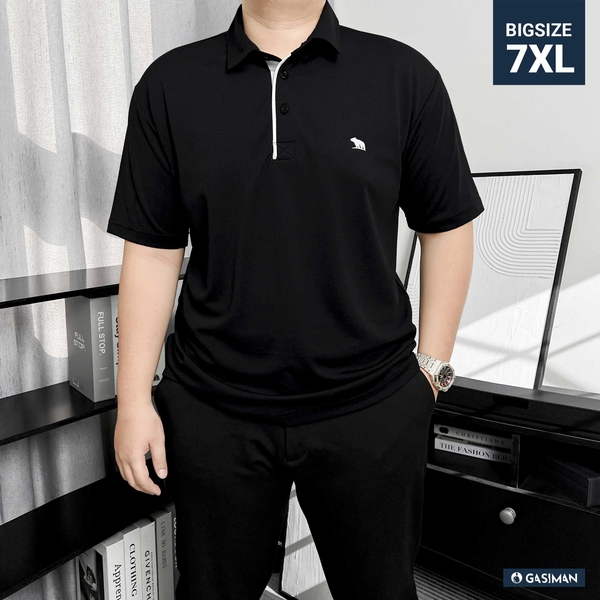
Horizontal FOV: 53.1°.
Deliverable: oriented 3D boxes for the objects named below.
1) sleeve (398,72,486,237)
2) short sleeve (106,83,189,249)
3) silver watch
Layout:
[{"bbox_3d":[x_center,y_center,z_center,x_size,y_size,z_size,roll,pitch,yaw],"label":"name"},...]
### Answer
[{"bbox_3d":[0.234,-0.239,1.010,0.130,0.258,0.165,-7,8,1],"label":"sleeve"},{"bbox_3d":[-0.253,-0.218,1.010,0.130,0.258,0.165,3,8,0],"label":"short sleeve"},{"bbox_3d":[0.219,0.120,0.980,0.066,0.045,0.060,17,-3,-40],"label":"silver watch"}]

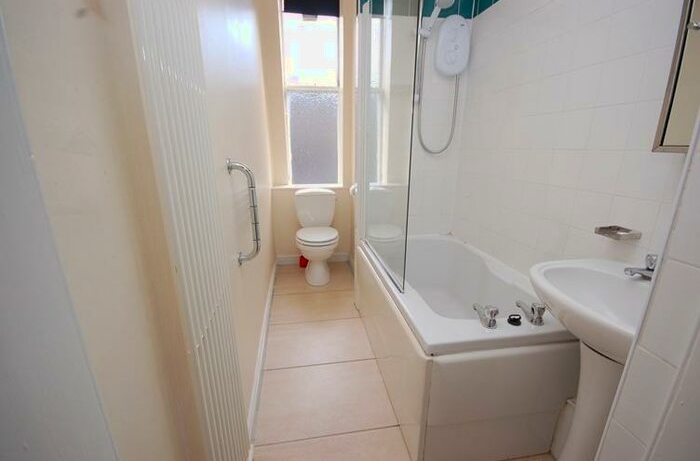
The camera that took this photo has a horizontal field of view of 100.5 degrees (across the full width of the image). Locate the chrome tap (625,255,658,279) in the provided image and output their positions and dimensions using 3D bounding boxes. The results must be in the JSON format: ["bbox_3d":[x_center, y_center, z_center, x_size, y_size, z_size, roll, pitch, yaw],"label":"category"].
[{"bbox_3d":[0.892,0.116,0.886,0.114,0.084,0.046,-2,16,-9],"label":"chrome tap"}]

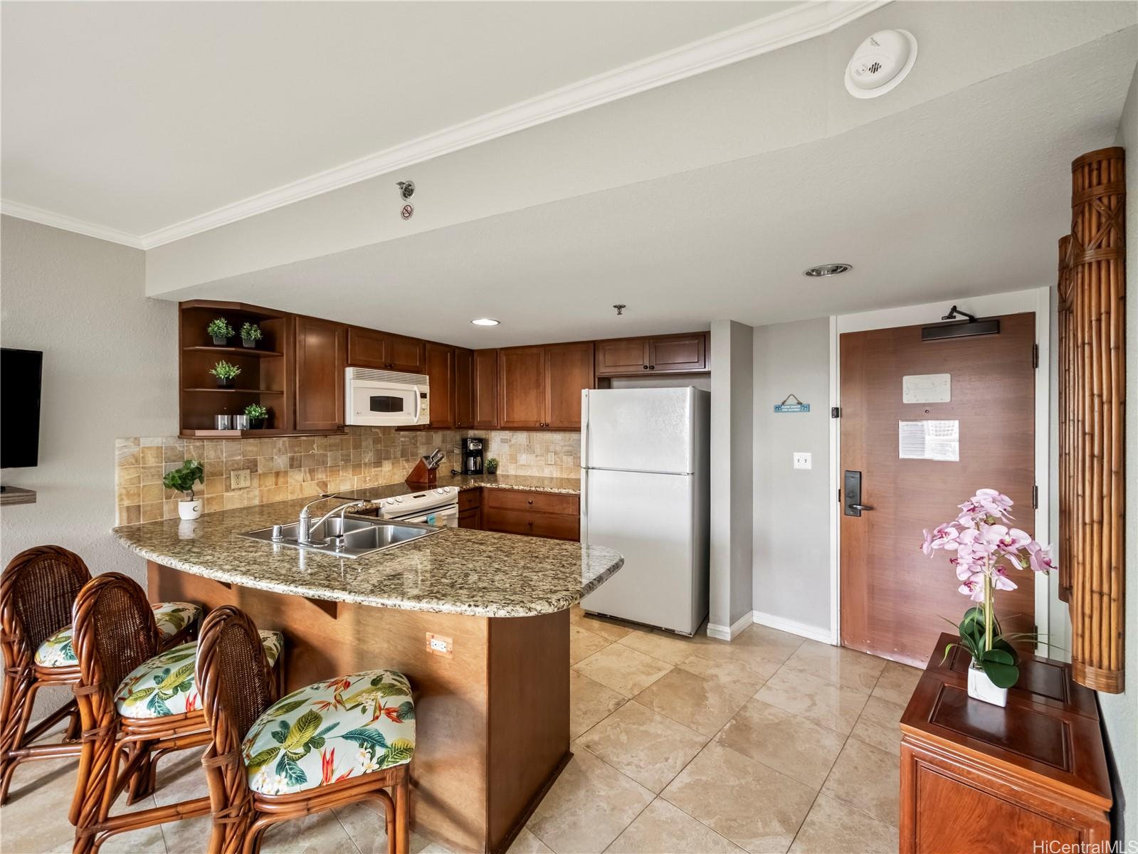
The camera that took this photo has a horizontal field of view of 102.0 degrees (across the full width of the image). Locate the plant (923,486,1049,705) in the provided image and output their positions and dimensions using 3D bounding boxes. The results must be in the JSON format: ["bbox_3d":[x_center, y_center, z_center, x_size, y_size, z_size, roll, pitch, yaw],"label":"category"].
[{"bbox_3d":[1.211,0.491,1.347,0.285,0.605,0.250,0,0,44],"label":"plant"}]

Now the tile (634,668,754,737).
[{"bbox_3d":[0.659,1.459,2.468,0.454,0.010,0.454,0,0,44],"label":"tile"}]

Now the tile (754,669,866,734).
[{"bbox_3d":[1.304,1.458,2.481,0.454,0.010,0.454,0,0,44],"label":"tile"}]

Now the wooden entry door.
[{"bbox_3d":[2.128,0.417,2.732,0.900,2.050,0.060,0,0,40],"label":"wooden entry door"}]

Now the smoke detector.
[{"bbox_3d":[0.740,-0.880,1.103,0.148,0.148,0.045,0,0,44],"label":"smoke detector"}]

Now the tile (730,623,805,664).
[{"bbox_3d":[1.319,1.458,3.121,0.410,0.010,0.485,0,0,44],"label":"tile"}]

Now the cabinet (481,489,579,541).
[{"bbox_3d":[-0.225,1.019,4.370,1.000,0.875,0.600,0,0,26],"label":"cabinet"}]

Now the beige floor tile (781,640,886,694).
[{"bbox_3d":[1.610,1.449,2.793,0.450,0.012,0.450,0,0,44],"label":"beige floor tile"}]

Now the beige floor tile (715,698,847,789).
[{"bbox_3d":[0.983,1.451,2.139,0.450,0.012,0.450,0,0,44],"label":"beige floor tile"}]

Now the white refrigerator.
[{"bbox_3d":[0.642,0.581,3.663,0.845,1.727,0.770,0,0,29],"label":"white refrigerator"}]

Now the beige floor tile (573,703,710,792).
[{"bbox_3d":[0.342,1.452,2.126,0.450,0.012,0.450,0,0,44],"label":"beige floor tile"}]

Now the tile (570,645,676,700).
[{"bbox_3d":[0.327,1.452,2.768,0.450,0.012,0.450,0,0,44],"label":"tile"}]

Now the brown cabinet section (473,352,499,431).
[{"bbox_3d":[-0.697,-0.353,4.408,0.281,0.755,0.320,0,0,25],"label":"brown cabinet section"}]

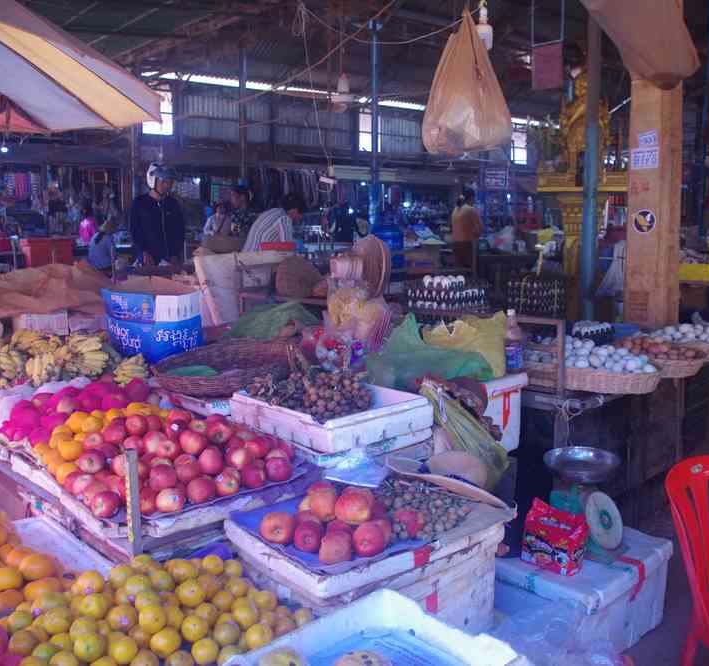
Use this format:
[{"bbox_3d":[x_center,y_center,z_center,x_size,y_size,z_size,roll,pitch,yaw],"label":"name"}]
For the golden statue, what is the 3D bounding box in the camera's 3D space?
[{"bbox_3d":[1.873,-1.722,6.100,0.380,0.810,0.340,1,7,6],"label":"golden statue"}]

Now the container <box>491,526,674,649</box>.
[{"bbox_3d":[0.862,0.970,2.860,0.570,0.326,0.440,-7,10,-44],"label":"container"}]

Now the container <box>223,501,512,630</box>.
[{"bbox_3d":[0.023,0.639,2.002,0.585,0.310,0.450,-6,9,-37],"label":"container"}]

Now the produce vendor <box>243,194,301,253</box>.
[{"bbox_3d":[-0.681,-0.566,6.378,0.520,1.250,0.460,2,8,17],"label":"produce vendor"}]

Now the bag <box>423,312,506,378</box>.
[{"bbox_3d":[0.437,0.049,2.950,0.330,0.270,0.220,1,7,6],"label":"bag"}]

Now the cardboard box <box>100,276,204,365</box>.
[{"bbox_3d":[-0.898,-0.056,3.334,0.340,0.305,0.270,5,9,33],"label":"cardboard box"}]

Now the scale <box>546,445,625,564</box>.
[{"bbox_3d":[0.865,0.637,2.772,0.260,0.355,0.275,-7,10,-43],"label":"scale"}]

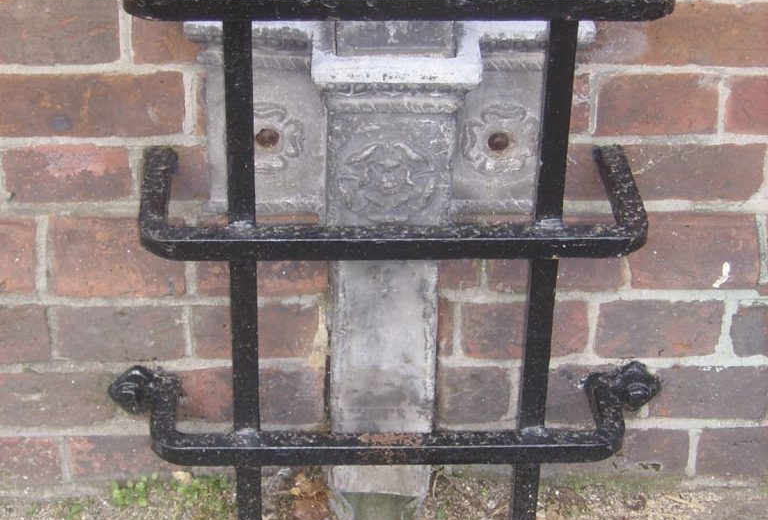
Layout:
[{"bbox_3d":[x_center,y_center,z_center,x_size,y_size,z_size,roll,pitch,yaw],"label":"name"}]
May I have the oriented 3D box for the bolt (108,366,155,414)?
[{"bbox_3d":[-0.225,0.119,1.685,0.040,0.040,0.028,0,30,-4],"label":"bolt"}]

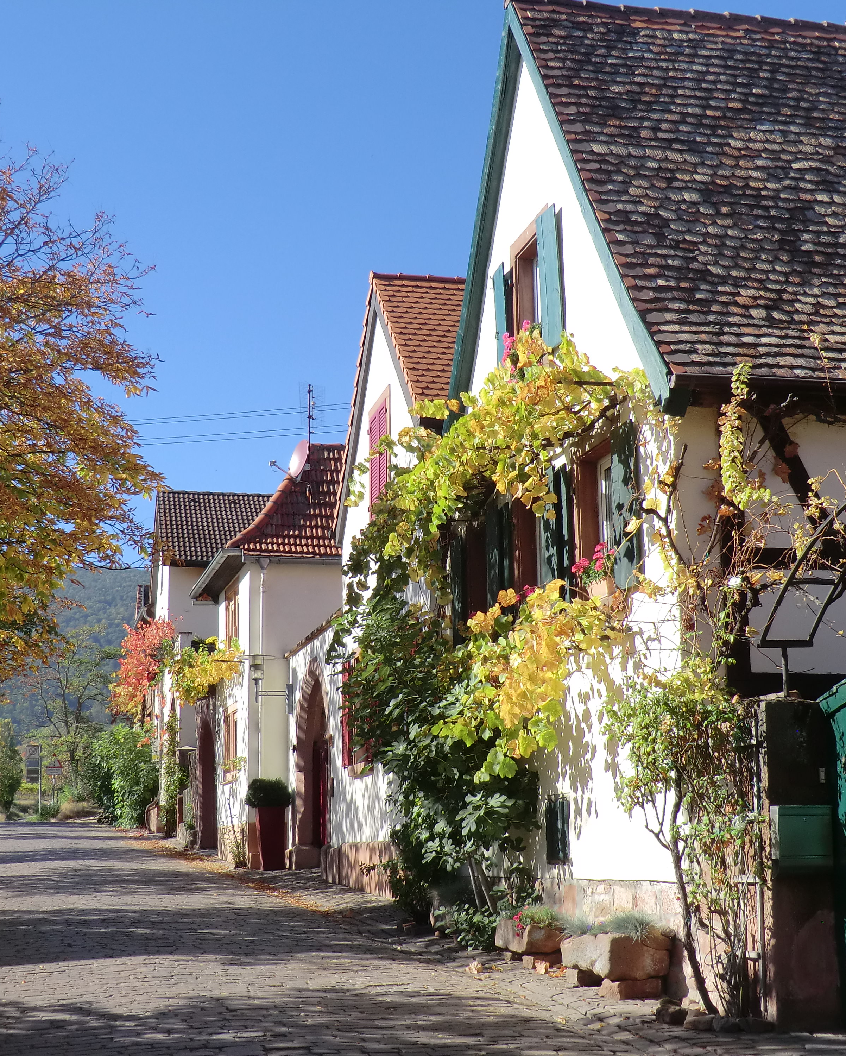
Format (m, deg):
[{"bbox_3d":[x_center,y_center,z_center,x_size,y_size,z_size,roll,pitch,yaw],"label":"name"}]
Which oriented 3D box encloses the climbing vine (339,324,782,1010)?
[{"bbox_3d":[0.930,1.388,15.074,1.950,5.250,6.500,2,-12,-14],"label":"climbing vine"}]

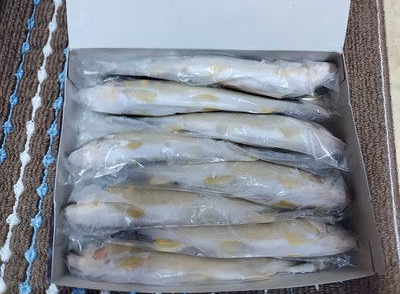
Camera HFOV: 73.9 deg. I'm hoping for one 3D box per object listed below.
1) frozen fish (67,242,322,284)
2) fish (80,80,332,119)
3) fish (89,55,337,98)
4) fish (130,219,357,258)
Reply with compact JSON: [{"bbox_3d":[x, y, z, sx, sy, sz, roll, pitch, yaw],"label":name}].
[{"bbox_3d":[-0.004,0.105,0.234,0.223,0.034,0.033,2,79,-2],"label":"frozen fish"},{"bbox_3d":[0.007,-0.043,0.263,0.255,0.034,0.035,4,79,-2],"label":"fish"},{"bbox_3d":[0.017,-0.076,0.270,0.251,0.034,0.041,1,79,-2],"label":"fish"},{"bbox_3d":[0.032,0.082,0.239,0.225,0.034,0.035,2,79,-2],"label":"fish"}]

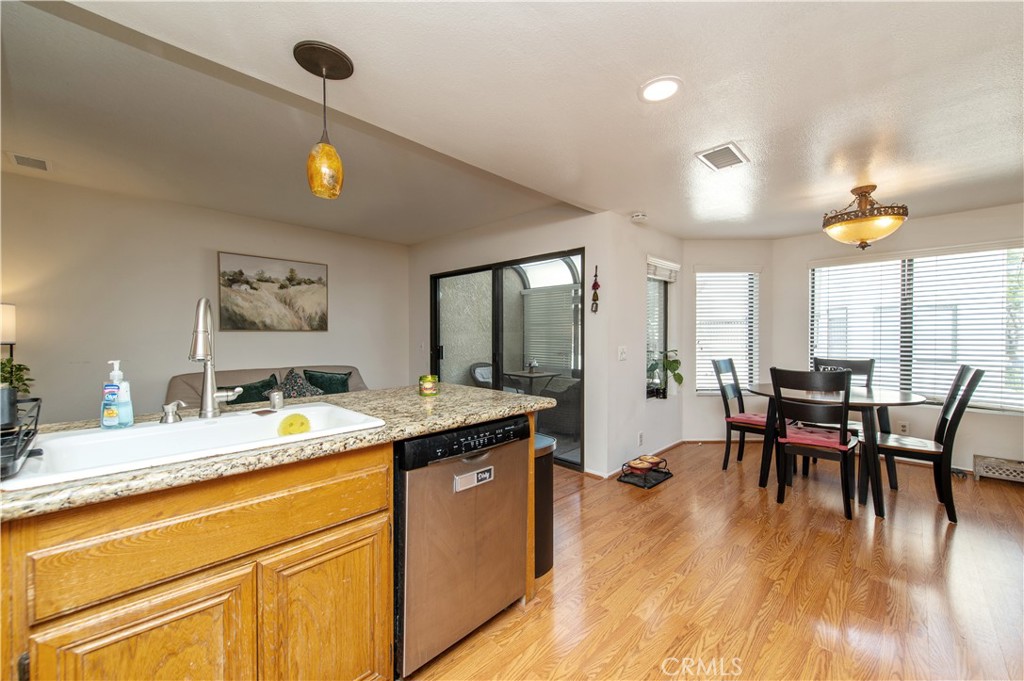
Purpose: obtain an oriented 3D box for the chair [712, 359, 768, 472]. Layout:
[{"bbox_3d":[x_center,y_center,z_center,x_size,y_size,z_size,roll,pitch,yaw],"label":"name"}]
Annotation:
[{"bbox_3d":[2.192,0.680,3.584,0.450,0.990,0.595,0,1,-42],"label":"chair"}]

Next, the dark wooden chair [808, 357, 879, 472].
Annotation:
[{"bbox_3d":[2.893,0.681,3.515,0.450,0.990,0.595,0,1,45],"label":"dark wooden chair"}]

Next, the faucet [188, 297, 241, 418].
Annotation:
[{"bbox_3d":[-1.012,0.066,1.373,0.135,0.415,0.280,0,1,-31],"label":"faucet"}]

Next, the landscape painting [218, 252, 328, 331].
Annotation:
[{"bbox_3d":[-2.574,-0.505,4.394,0.040,0.815,1.080,0,1,45],"label":"landscape painting"}]

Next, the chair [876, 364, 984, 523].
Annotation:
[{"bbox_3d":[2.870,0.686,2.856,0.595,0.990,0.450,0,1,38],"label":"chair"}]

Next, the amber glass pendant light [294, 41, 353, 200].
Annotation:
[{"bbox_3d":[-0.722,-0.815,1.524,0.200,0.535,0.200,0,1,45],"label":"amber glass pendant light"}]

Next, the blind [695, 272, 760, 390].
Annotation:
[{"bbox_3d":[2.454,-0.091,4.520,0.750,1.385,0.060,0,0,0],"label":"blind"}]

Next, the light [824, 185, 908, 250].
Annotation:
[{"bbox_3d":[2.552,-0.877,2.873,0.465,0.445,0.465,0,1,45],"label":"light"}]

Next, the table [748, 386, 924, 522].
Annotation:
[{"bbox_3d":[2.563,0.800,3.238,1.150,0.757,1.220,0,1,45],"label":"table"}]

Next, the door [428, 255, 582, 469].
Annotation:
[{"bbox_3d":[-0.187,0.162,4.420,2.415,2.010,0.110,0,1,45],"label":"door"}]

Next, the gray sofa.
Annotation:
[{"bbox_3d":[-2.226,0.737,4.082,0.900,0.860,2.080,0,1,45],"label":"gray sofa"}]

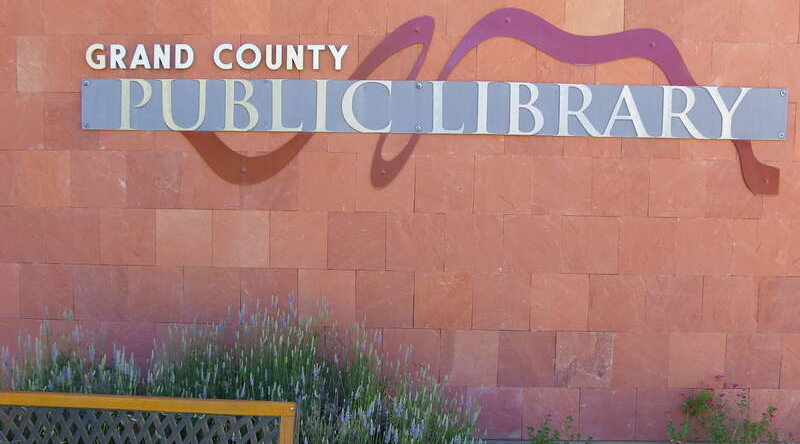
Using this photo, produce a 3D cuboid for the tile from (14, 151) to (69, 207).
[{"bbox_3d":[-1.902,-0.232,3.693,0.305,0.305,0.030,1,4,1],"label":"tile"}]

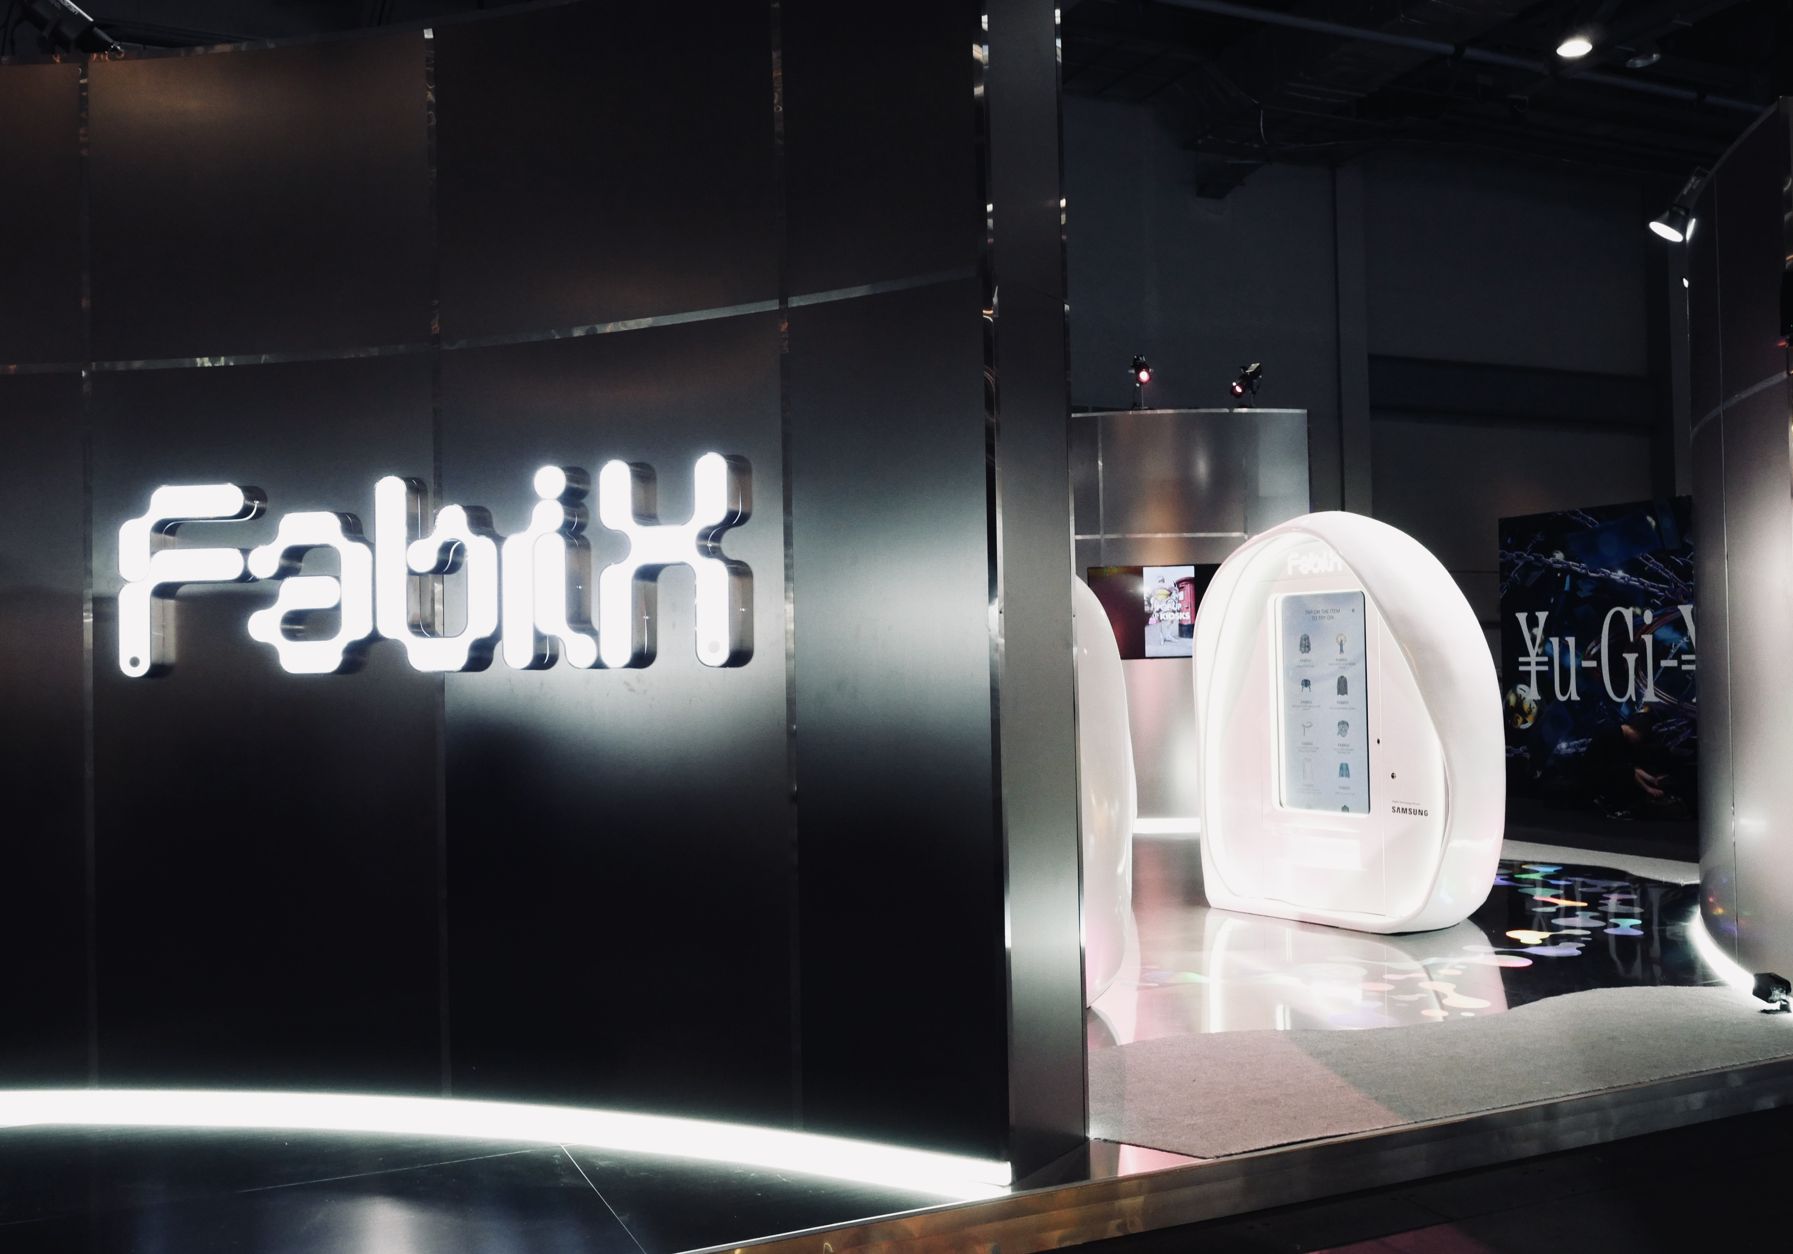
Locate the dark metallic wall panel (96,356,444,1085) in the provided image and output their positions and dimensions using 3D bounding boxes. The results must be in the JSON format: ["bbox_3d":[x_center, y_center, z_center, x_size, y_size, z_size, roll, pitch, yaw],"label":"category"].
[{"bbox_3d":[-2.094,0.326,5.162,1.228,2.428,0.060,-2,-2,9],"label":"dark metallic wall panel"}]

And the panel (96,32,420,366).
[{"bbox_3d":[-2.136,-1.428,5.215,1.228,1.034,0.060,-2,-2,9],"label":"panel"}]

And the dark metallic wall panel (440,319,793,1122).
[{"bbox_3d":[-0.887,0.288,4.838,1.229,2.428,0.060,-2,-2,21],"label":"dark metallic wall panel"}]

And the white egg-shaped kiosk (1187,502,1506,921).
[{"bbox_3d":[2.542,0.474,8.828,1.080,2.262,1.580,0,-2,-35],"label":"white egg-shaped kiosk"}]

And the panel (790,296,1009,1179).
[{"bbox_3d":[-0.007,0.255,4.441,0.650,2.428,0.060,-2,-2,30],"label":"panel"}]

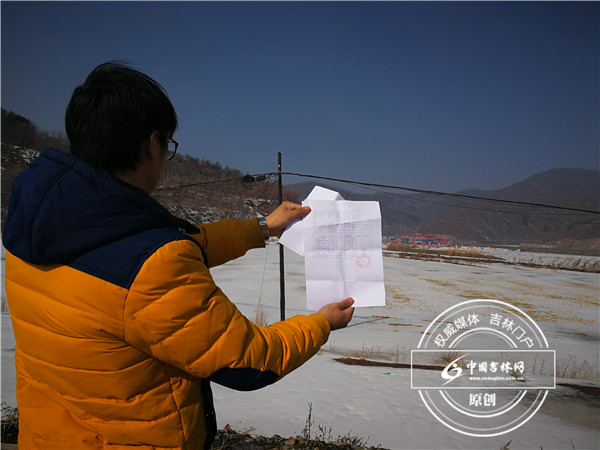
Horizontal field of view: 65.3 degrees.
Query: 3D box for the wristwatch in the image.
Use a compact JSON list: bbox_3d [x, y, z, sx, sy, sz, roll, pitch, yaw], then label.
[{"bbox_3d":[-0.100,0.010,1.280,0.035,0.060,0.061,-14,-14,-14],"label":"wristwatch"}]

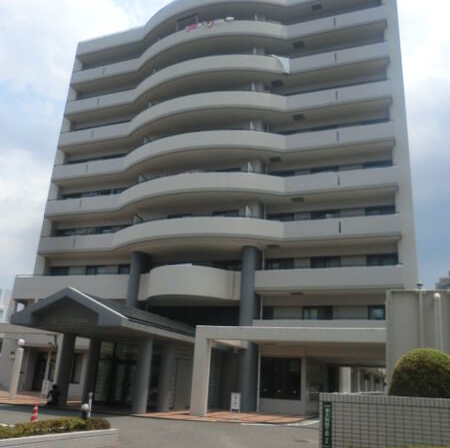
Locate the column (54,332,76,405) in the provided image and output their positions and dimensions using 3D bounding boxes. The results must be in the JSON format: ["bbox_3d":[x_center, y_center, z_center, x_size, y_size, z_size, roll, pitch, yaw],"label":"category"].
[{"bbox_3d":[-7.566,6.881,22.156,0.580,3.200,0.580,-4,-20,20],"label":"column"}]

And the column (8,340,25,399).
[{"bbox_3d":[-10.807,7.591,24.350,0.400,2.930,0.400,-4,-20,20],"label":"column"}]

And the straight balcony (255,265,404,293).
[{"bbox_3d":[6.275,3.554,28.666,8.913,1.383,1.612,-4,-20,20],"label":"straight balcony"}]

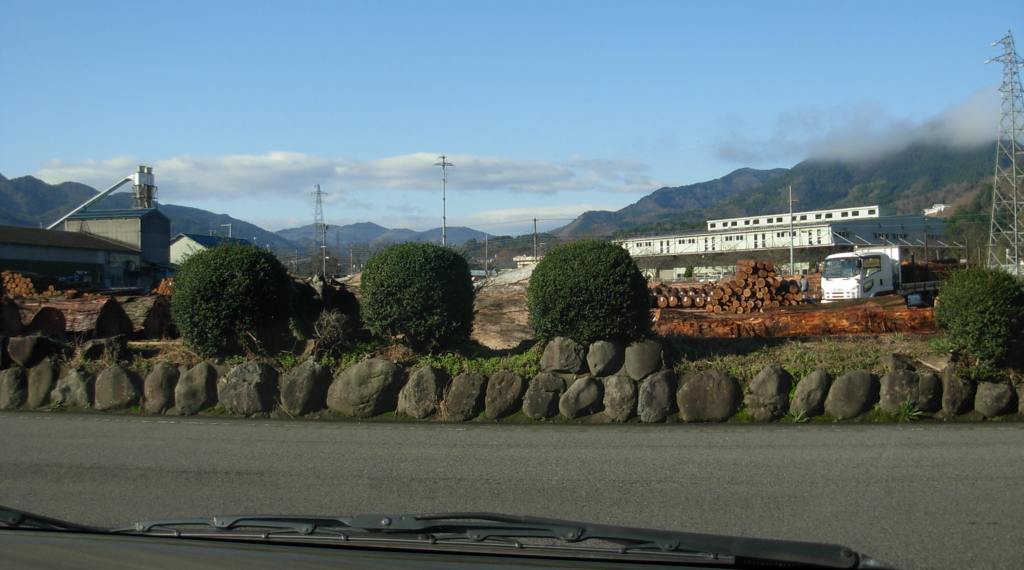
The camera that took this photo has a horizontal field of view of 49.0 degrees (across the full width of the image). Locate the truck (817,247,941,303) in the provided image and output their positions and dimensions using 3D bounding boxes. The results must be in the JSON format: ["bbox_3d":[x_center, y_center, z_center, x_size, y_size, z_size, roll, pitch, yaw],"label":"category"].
[{"bbox_3d":[17.000,-0.330,49.200,8.000,2.850,2.300,0,-1,-33],"label":"truck"}]

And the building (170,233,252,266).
[{"bbox_3d":[-31.800,-1.440,120.700,9.000,7.400,13.000,-1,-1,18],"label":"building"}]

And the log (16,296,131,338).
[{"bbox_3d":[-7.520,0.540,18.960,0.660,0.650,4.000,0,-1,-43],"label":"log"}]

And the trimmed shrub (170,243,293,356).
[{"bbox_3d":[-3.244,0.168,13.000,1.383,1.295,1.354,-1,-1,0],"label":"trimmed shrub"}]

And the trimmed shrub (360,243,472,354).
[{"bbox_3d":[-1.059,0.129,12.600,1.252,1.233,1.227,-1,-1,0],"label":"trimmed shrub"}]

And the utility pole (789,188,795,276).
[{"bbox_3d":[26.860,-3.980,108.000,0.300,11.200,0.300,-1,-1,0],"label":"utility pole"}]

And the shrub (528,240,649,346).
[{"bbox_3d":[0.819,0.076,12.200,1.298,1.140,1.271,-1,-1,0],"label":"shrub"}]

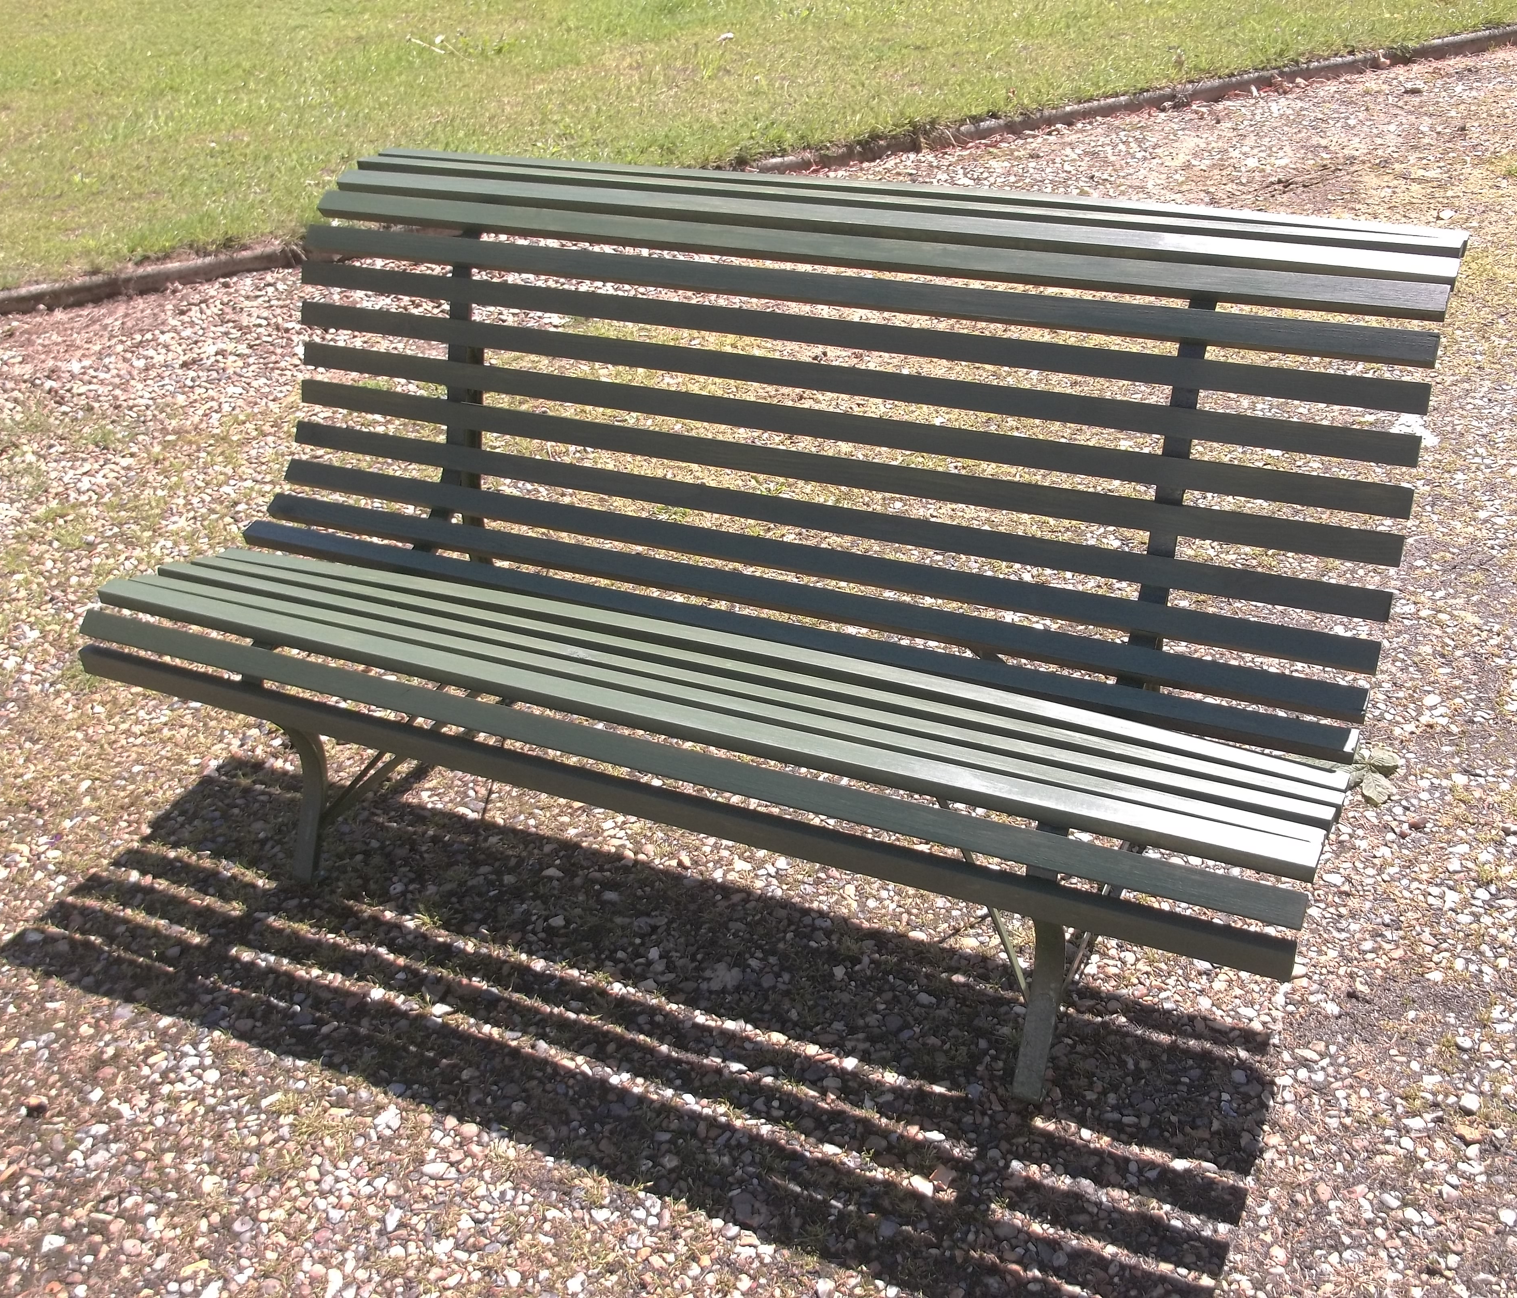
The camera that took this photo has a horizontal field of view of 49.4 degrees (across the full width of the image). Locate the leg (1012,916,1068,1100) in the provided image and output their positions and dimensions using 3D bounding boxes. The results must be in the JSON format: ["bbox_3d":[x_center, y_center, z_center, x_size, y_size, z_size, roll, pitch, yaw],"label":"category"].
[{"bbox_3d":[0.352,0.446,2.066,0.036,0.280,0.095,11,34,24],"label":"leg"}]

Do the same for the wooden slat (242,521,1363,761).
[{"bbox_3d":[-0.054,-0.037,2.442,1.800,0.023,0.038,11,51,24],"label":"wooden slat"}]

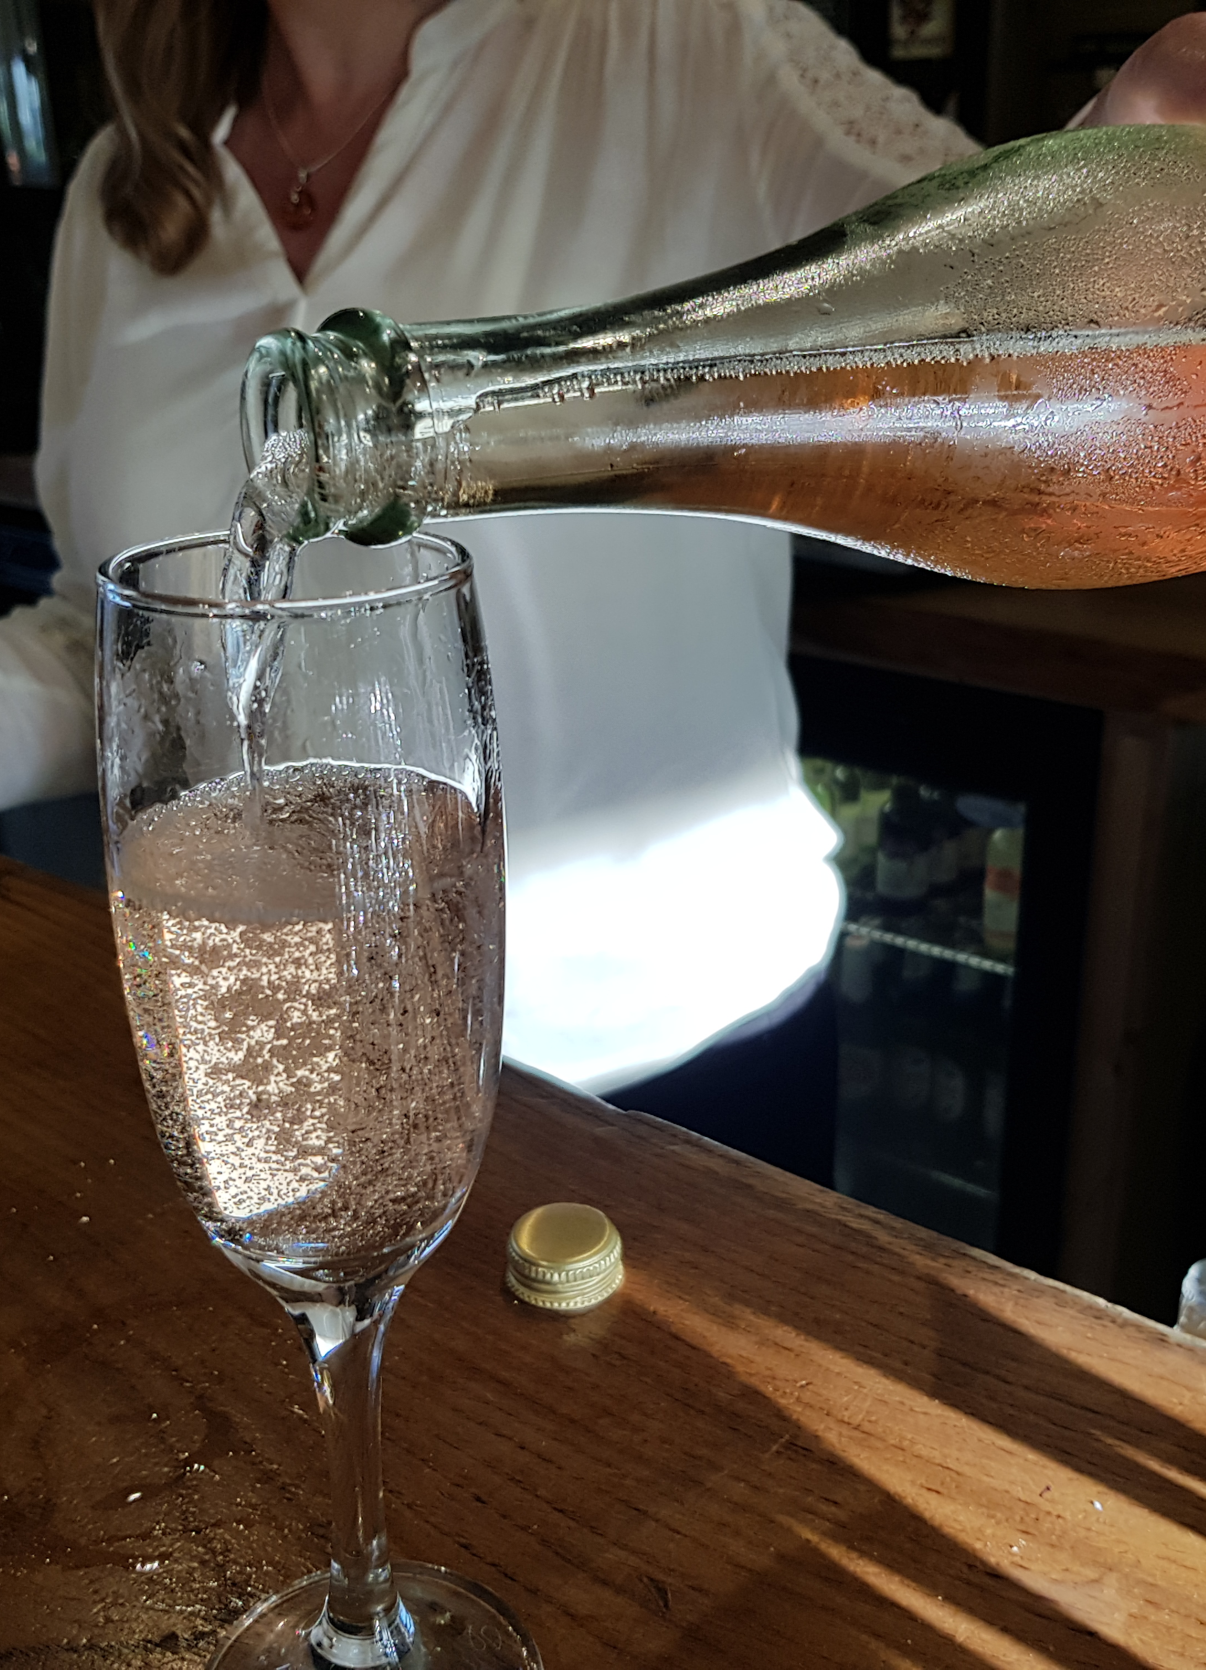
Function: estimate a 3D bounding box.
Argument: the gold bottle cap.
[{"bbox_3d":[-0.009,0.098,0.392,0.028,0.012,0.028,-1,22,0],"label":"gold bottle cap"}]

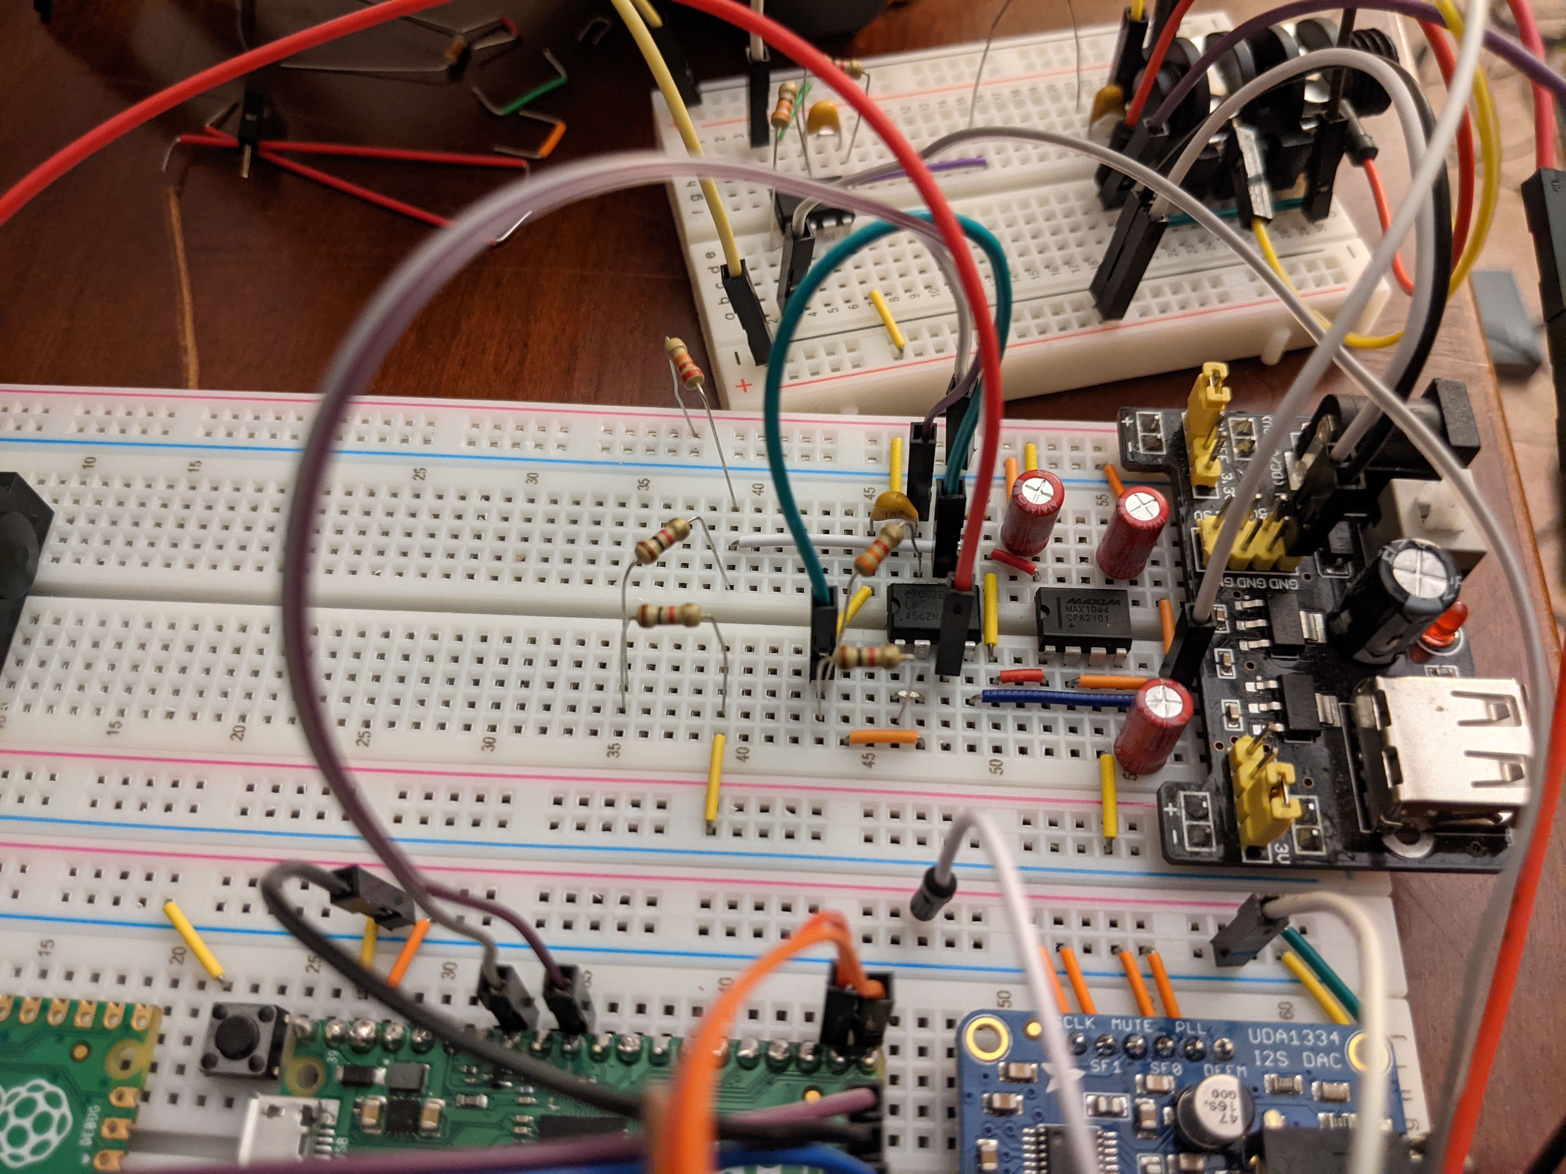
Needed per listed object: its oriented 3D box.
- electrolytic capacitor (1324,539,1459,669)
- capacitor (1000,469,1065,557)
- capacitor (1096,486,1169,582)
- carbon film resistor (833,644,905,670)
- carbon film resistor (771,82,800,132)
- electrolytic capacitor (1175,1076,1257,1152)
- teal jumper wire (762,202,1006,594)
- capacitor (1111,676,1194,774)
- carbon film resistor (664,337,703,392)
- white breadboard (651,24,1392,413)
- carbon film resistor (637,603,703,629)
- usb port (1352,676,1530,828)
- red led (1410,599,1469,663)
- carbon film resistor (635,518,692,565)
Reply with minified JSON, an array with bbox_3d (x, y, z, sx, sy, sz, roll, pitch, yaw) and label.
[{"bbox_3d":[0.060,0.002,0.120,0.008,0.012,0.008,2,59,0],"label":"electrolytic capacitor"},{"bbox_3d":[0.026,-0.008,0.130,0.005,0.010,0.005,2,59,0],"label":"capacitor"},{"bbox_3d":[0.037,-0.006,0.129,0.005,0.011,0.005,2,59,0],"label":"capacitor"},{"bbox_3d":[0.008,0.007,0.116,0.006,0.002,0.002,-1,59,1],"label":"carbon film resistor"},{"bbox_3d":[0.000,-0.056,0.142,0.002,0.002,0.006,9,77,5],"label":"carbon film resistor"},{"bbox_3d":[0.036,0.044,0.102,0.005,0.005,0.005,2,59,0],"label":"electrolytic capacitor"},{"bbox_3d":[0.008,-0.015,0.108,0.021,0.032,0.013,-40,67,-21],"label":"teal jumper wire"},{"bbox_3d":[0.035,0.013,0.117,0.005,0.011,0.005,2,59,0],"label":"capacitor"},{"bbox_3d":[-0.010,-0.023,0.128,0.002,0.002,0.006,-28,77,-16],"label":"carbon film resistor"},{"bbox_3d":[0.028,-0.049,0.161,0.083,0.009,0.054,-11,62,-6],"label":"white breadboard"},{"bbox_3d":[-0.010,0.003,0.113,0.006,0.002,0.002,-1,59,-1],"label":"carbon film resistor"},{"bbox_3d":[0.061,0.016,0.113,0.014,0.007,0.013,2,59,1],"label":"usb port"},{"bbox_3d":[0.067,0.004,0.123,0.004,0.005,0.004,2,59,0],"label":"red led"},{"bbox_3d":[-0.011,-0.004,0.111,0.002,0.002,0.006,39,58,20],"label":"carbon film resistor"}]

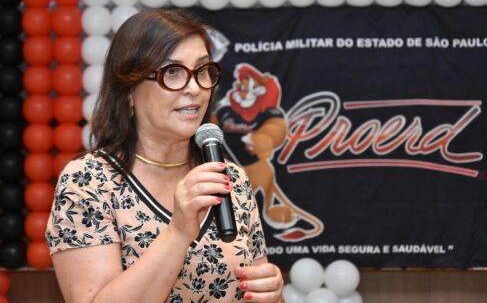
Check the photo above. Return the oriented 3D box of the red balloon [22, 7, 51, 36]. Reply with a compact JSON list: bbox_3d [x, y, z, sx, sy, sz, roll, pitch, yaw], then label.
[{"bbox_3d":[-0.917,-0.579,5.600,0.131,0.131,0.131,-1,2,0],"label":"red balloon"}]

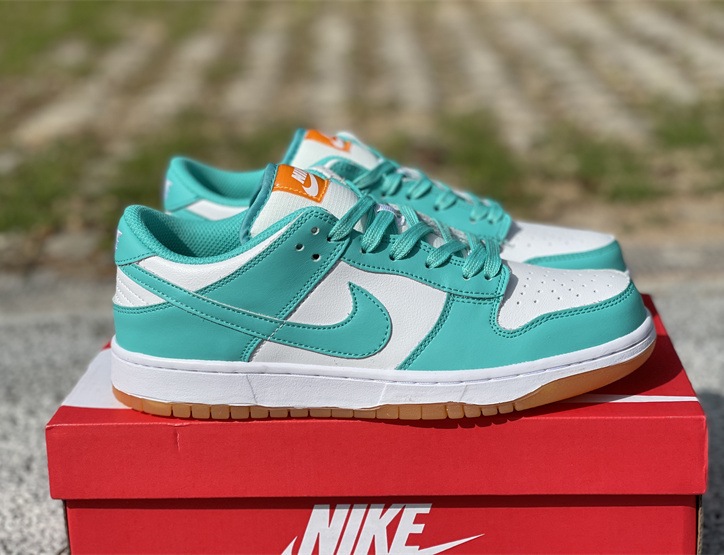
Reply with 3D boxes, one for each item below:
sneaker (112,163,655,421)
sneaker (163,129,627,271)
[{"bbox_3d":[0.010,-0.002,0.744,0.297,0.130,0.107,-1,16,4],"label":"sneaker"},{"bbox_3d":[0.017,-0.033,0.852,0.296,0.130,0.107,0,16,9],"label":"sneaker"}]

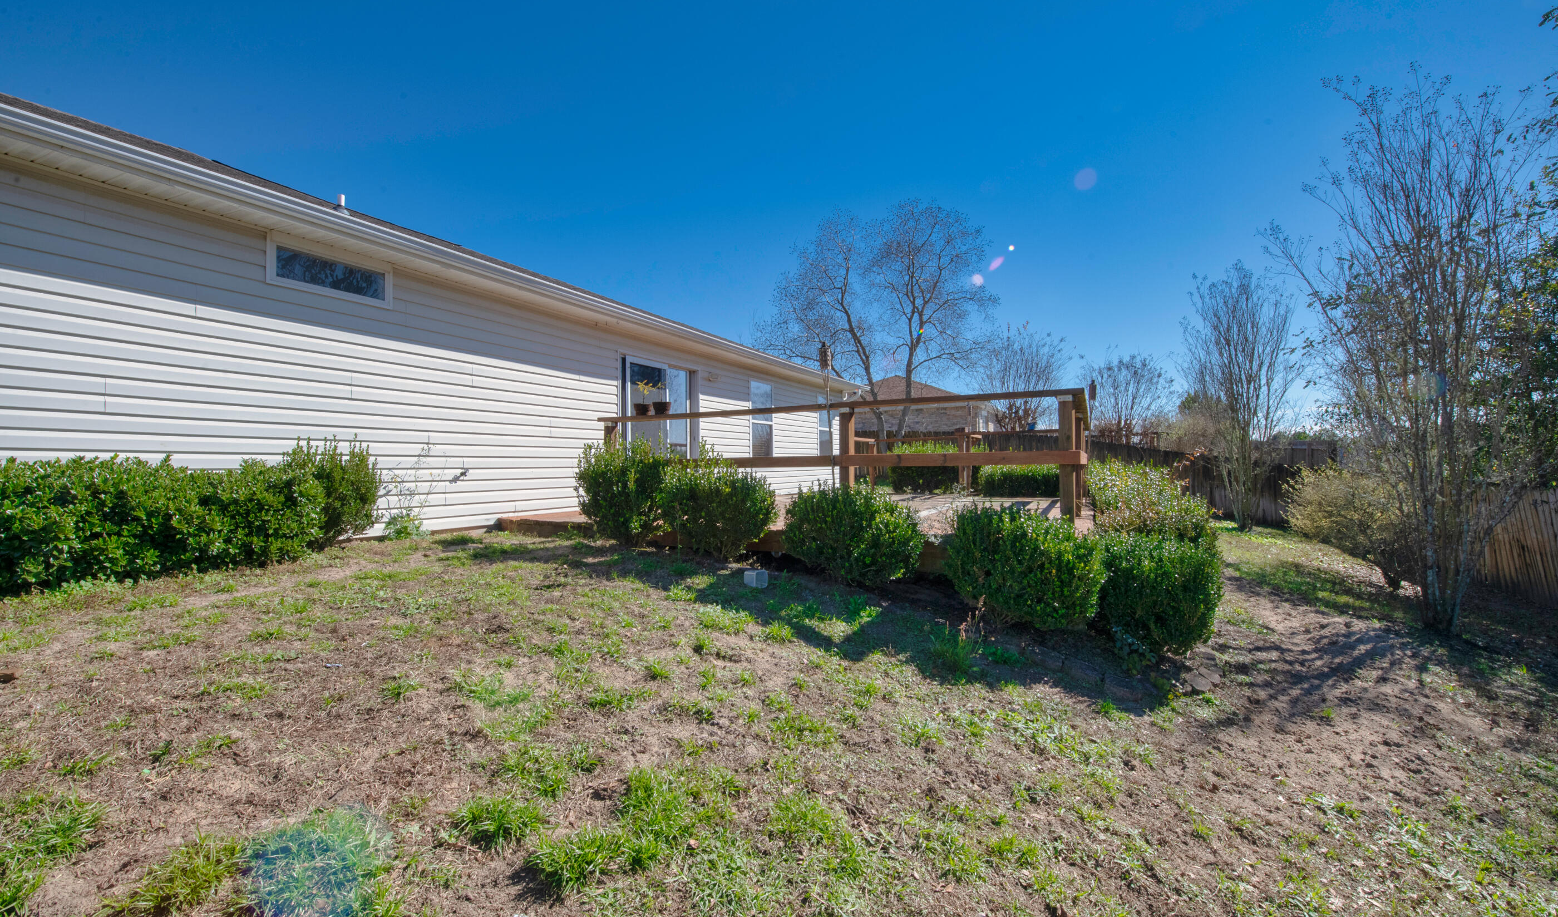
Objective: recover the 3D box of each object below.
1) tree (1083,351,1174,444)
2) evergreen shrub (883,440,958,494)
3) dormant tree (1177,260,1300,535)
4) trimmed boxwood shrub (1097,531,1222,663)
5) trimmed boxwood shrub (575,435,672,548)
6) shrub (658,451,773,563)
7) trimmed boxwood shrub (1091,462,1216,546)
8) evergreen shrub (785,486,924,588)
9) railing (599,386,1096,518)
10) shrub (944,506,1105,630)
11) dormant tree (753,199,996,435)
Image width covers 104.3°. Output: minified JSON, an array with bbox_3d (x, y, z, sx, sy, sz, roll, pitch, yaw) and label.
[{"bbox_3d":[15.400,-2.100,26.500,3.700,5.200,3.700,-1,-1,28],"label":"tree"},{"bbox_3d":[2.620,0.170,11.300,1.400,1.050,1.200,-1,-1,28],"label":"evergreen shrub"},{"bbox_3d":[10.100,-1.360,13.300,2.200,5.900,2.200,-1,-1,28],"label":"dormant tree"},{"bbox_3d":[2.050,0.750,3.350,0.660,0.700,0.660,-1,-1,28],"label":"trimmed boxwood shrub"},{"bbox_3d":[-1.220,0.260,4.800,0.760,0.850,0.760,-1,-1,0],"label":"trimmed boxwood shrub"},{"bbox_3d":[-0.440,0.325,4.380,0.830,0.810,0.820,-1,-1,0],"label":"shrub"},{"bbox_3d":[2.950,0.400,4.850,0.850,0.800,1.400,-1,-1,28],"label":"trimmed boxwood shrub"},{"bbox_3d":[0.475,0.485,3.920,0.870,0.660,0.840,-1,-1,0],"label":"evergreen shrub"},{"bbox_3d":[1.330,0.090,7.390,4.370,1.000,5.200,-1,-1,28],"label":"railing"},{"bbox_3d":[1.360,0.610,3.420,0.840,0.680,0.820,-1,-1,28],"label":"shrub"},{"bbox_3d":[2.900,-3.200,18.000,6.800,7.900,6.500,-1,-1,28],"label":"dormant tree"}]

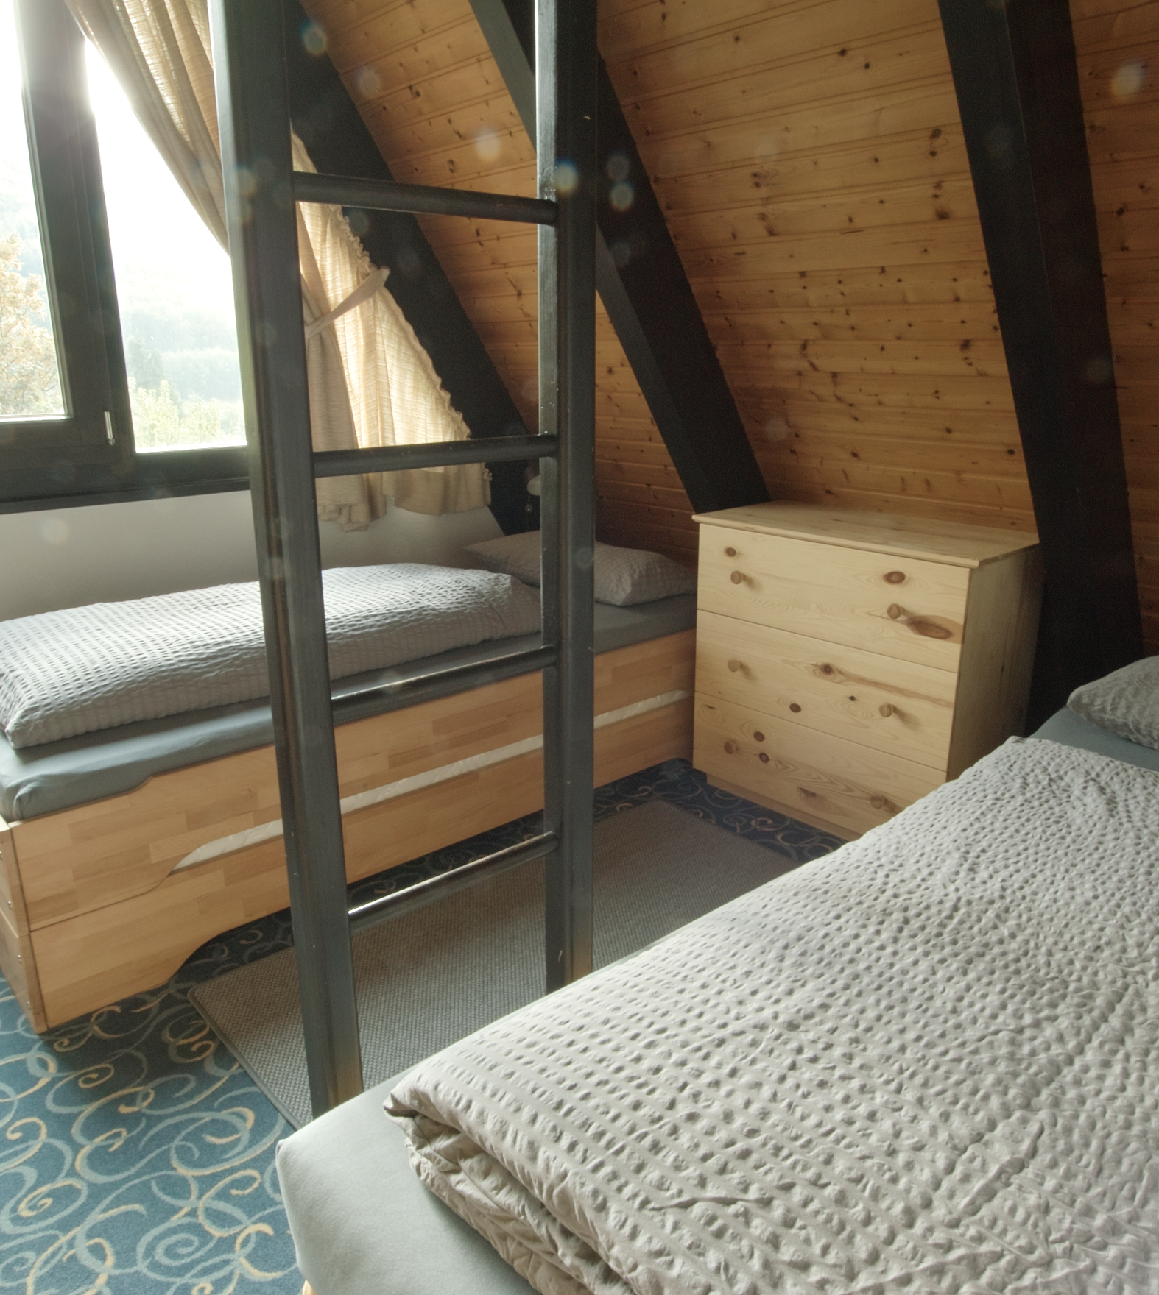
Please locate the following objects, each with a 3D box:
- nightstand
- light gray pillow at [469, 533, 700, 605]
[{"bbox_3d":[0.734,0.065,2.469,0.446,0.789,0.793,-14,22,-40],"label":"nightstand"},{"bbox_3d":[0.009,-0.287,3.099,0.455,0.130,0.795,-15,22,-41],"label":"light gray pillow"}]

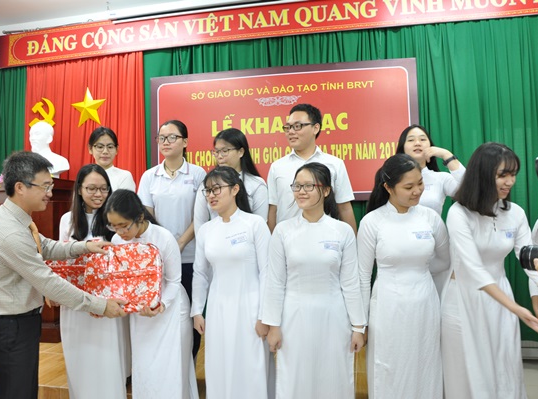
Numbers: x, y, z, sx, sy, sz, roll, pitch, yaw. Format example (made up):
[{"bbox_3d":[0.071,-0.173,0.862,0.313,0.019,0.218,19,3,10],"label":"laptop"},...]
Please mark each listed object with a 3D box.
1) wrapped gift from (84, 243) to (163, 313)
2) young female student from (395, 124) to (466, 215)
[{"bbox_3d":[-0.655,0.354,2.030,0.340,0.295,0.160,-1,-3,3],"label":"wrapped gift"},{"bbox_3d":[0.959,0.338,2.640,0.470,1.566,0.320,-1,-3,14],"label":"young female student"}]

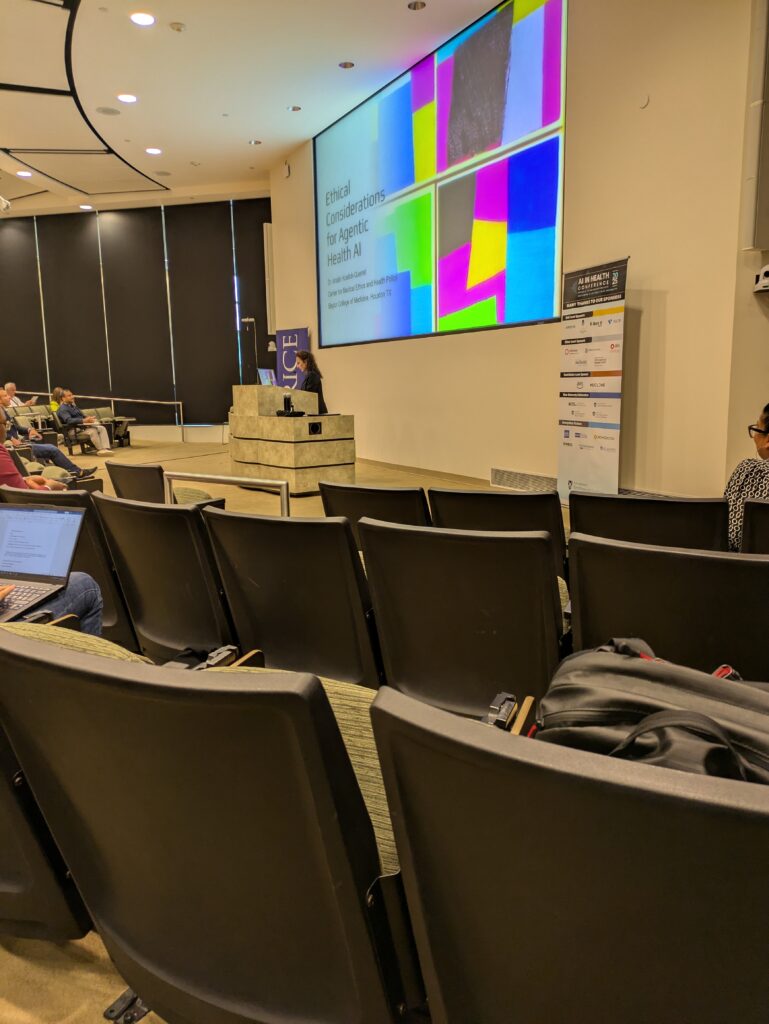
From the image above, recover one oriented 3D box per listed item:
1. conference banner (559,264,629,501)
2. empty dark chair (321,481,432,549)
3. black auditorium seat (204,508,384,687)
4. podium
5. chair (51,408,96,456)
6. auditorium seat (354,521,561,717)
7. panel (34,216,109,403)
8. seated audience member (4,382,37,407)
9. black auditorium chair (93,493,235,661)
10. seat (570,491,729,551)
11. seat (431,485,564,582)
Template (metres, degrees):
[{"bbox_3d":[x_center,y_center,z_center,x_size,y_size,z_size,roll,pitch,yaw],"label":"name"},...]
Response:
[{"bbox_3d":[1.759,-1.026,6.316,0.150,2.060,0.880,-4,10,-20],"label":"conference banner"},{"bbox_3d":[0.049,0.262,3.465,0.530,0.840,0.600,3,11,23],"label":"empty dark chair"},{"bbox_3d":[-0.201,0.376,2.449,0.530,0.840,0.600,4,11,26],"label":"black auditorium seat"},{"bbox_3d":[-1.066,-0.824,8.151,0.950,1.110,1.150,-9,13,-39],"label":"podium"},{"bbox_3d":[-5.695,-1.445,13.556,0.620,0.840,0.550,0,10,7],"label":"chair"},{"bbox_3d":[0.284,0.407,2.216,0.530,0.840,0.600,3,11,23],"label":"auditorium seat"},{"bbox_3d":[-7.084,-4.354,16.926,1.628,4.674,0.060,2,10,14],"label":"panel"},{"bbox_3d":[-7.374,-1.987,15.108,0.850,1.280,0.550,1,10,9],"label":"seated audience member"},{"bbox_3d":[-0.655,0.335,2.734,0.530,0.840,0.600,5,11,30],"label":"black auditorium chair"},{"bbox_3d":[1.066,0.311,3.070,0.530,0.840,0.600,3,10,21],"label":"seat"},{"bbox_3d":[0.532,0.283,3.305,0.530,0.840,0.600,3,10,20],"label":"seat"}]

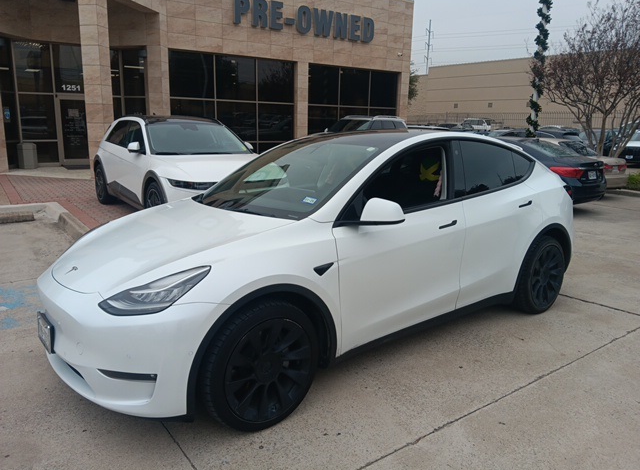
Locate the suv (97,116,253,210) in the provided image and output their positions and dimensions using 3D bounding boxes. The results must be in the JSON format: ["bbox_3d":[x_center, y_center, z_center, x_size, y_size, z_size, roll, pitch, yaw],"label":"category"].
[{"bbox_3d":[-2.370,-1.170,8.120,1.890,1.600,4.630,-8,15,-36],"label":"suv"}]

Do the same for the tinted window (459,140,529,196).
[{"bbox_3d":[1.356,-0.531,3.776,1.100,0.410,0.050,-8,-11,-37],"label":"tinted window"}]

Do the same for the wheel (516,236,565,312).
[{"bbox_3d":[1.959,0.358,4.348,0.710,0.710,0.250,-8,15,-37],"label":"wheel"}]

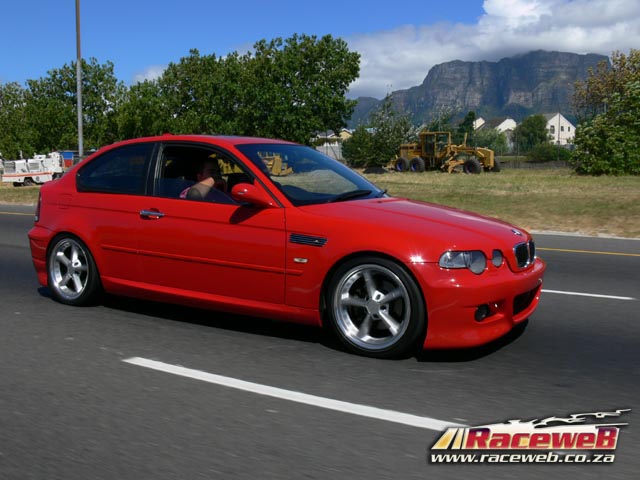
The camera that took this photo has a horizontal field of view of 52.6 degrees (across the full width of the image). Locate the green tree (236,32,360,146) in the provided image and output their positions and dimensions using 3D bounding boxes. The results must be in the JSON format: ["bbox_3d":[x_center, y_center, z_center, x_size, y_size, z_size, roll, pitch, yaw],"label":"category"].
[{"bbox_3d":[-1.584,-10.547,50.000,9.200,10.700,9.200,0,7,0],"label":"green tree"}]

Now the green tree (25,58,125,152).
[{"bbox_3d":[-22.763,-11.544,60.000,9.200,10.600,9.200,0,7,0],"label":"green tree"}]

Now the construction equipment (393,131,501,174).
[{"bbox_3d":[9.659,-6.684,50.000,2.500,3.400,8.500,-7,9,-44],"label":"construction equipment"}]

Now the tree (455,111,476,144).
[{"bbox_3d":[24.733,-18.274,110.000,3.600,7.200,3.600,0,7,0],"label":"tree"}]

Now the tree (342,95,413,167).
[{"bbox_3d":[5.065,-9.557,57.000,6.000,6.400,6.000,0,7,0],"label":"tree"}]

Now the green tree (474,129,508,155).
[{"bbox_3d":[22.527,-12.807,85.000,4.300,3.800,4.300,0,7,0],"label":"green tree"}]

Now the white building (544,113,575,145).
[{"bbox_3d":[57.013,-26.980,158.000,8.300,8.400,9.500,-1,7,-6],"label":"white building"}]

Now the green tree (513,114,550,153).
[{"bbox_3d":[35.953,-17.764,110.000,6.400,7.000,6.400,0,7,0],"label":"green tree"}]

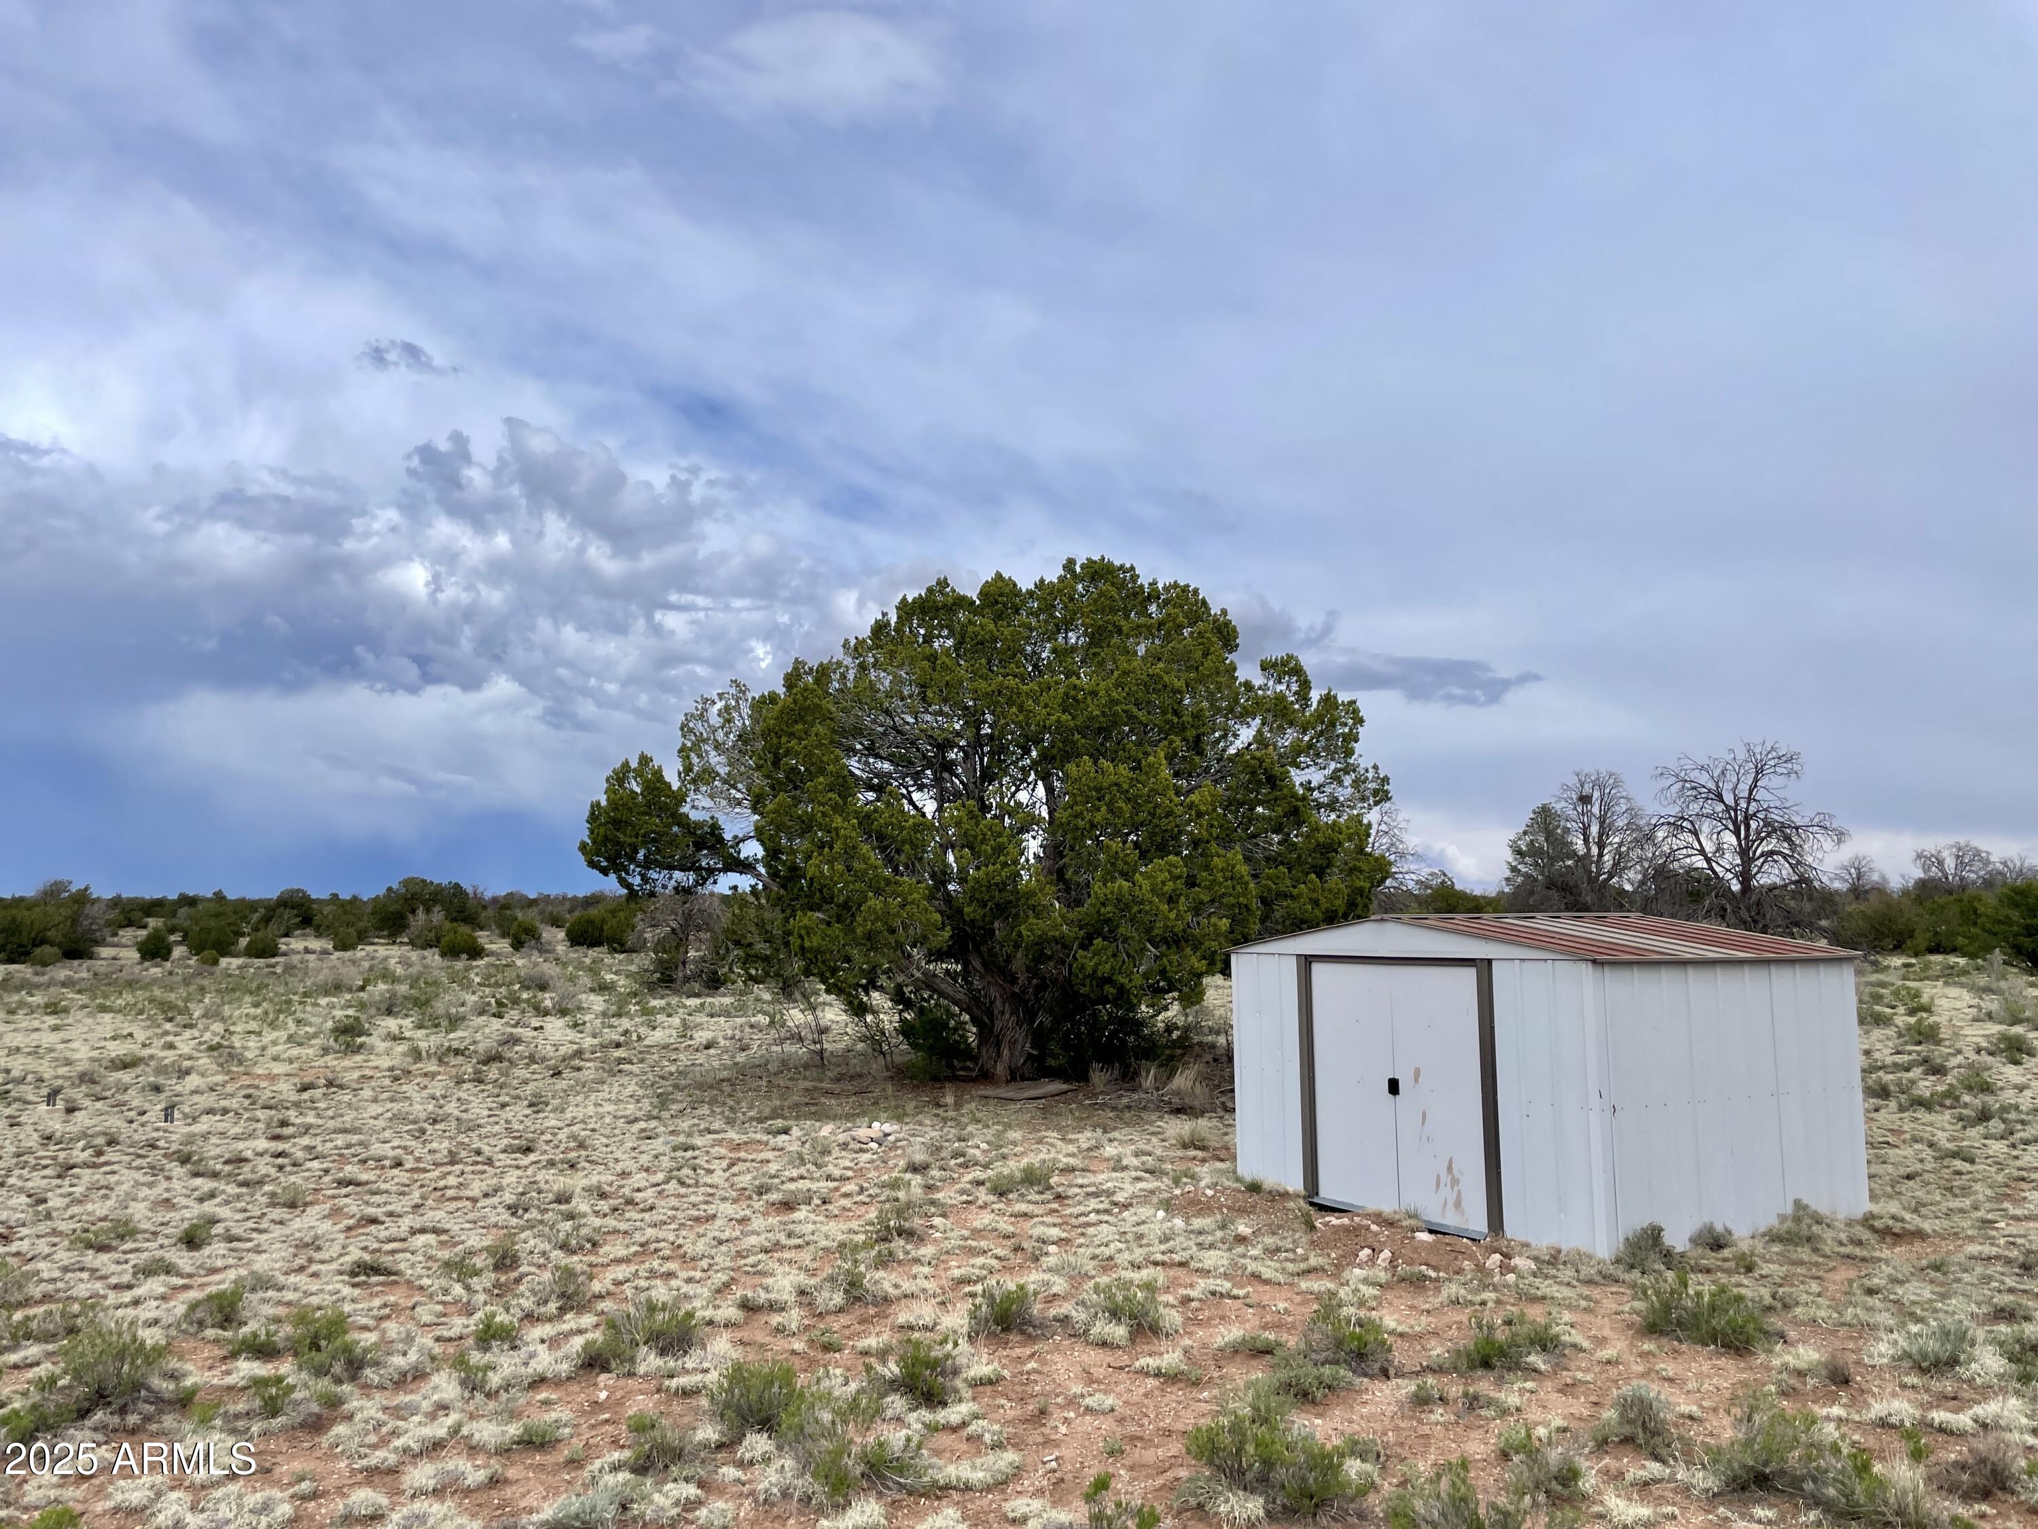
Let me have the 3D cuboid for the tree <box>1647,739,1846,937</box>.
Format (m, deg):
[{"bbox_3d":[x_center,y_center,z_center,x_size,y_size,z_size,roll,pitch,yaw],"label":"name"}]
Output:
[{"bbox_3d":[24.826,2.704,52.000,6.004,6.977,5.403,-3,-7,25],"label":"tree"}]

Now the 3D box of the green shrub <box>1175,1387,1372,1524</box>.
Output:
[{"bbox_3d":[0.754,1.994,4.497,0.573,0.314,0.459,-1,-6,9],"label":"green shrub"}]

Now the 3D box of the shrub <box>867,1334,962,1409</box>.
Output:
[{"bbox_3d":[-0.372,2.149,5.468,0.334,0.228,0.300,0,-6,-4],"label":"shrub"}]

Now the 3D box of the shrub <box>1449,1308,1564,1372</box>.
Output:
[{"bbox_3d":[1.871,2.205,5.902,0.456,0.200,0.342,-2,-6,17],"label":"shrub"}]

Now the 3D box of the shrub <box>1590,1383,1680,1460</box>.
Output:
[{"bbox_3d":[1.976,2.099,4.922,0.291,0.199,0.262,-2,-6,21],"label":"shrub"}]

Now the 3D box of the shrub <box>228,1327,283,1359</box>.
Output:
[{"bbox_3d":[-3.026,2.287,6.067,0.221,0.101,0.188,3,-7,-26],"label":"shrub"}]

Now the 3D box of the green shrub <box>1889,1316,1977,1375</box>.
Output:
[{"bbox_3d":[3.507,2.218,5.883,0.283,0.178,0.245,-4,-7,30],"label":"green shrub"}]

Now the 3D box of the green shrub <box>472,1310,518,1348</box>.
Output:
[{"bbox_3d":[-2.115,2.277,6.189,0.183,0.130,0.164,2,-6,-18],"label":"green shrub"}]

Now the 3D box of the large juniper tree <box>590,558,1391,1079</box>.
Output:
[{"bbox_3d":[-0.350,0.558,17.248,9.114,5.878,8.000,0,-6,-1],"label":"large juniper tree"}]

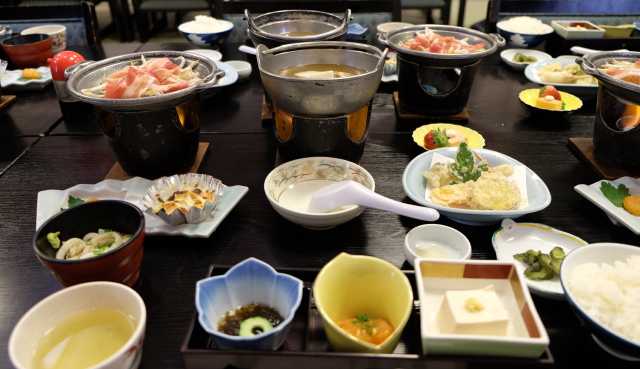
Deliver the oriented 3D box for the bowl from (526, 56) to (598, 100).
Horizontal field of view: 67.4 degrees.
[{"bbox_3d":[0.487,-0.211,0.965,0.170,0.038,0.170,-1,31,-2],"label":"bowl"}]

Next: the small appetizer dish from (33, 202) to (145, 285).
[{"bbox_3d":[-0.244,0.073,0.530,0.110,0.060,0.110,0,32,0],"label":"small appetizer dish"}]

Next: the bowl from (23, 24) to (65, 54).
[{"bbox_3d":[-0.693,-0.361,1.227,0.106,0.060,0.106,0,32,0],"label":"bowl"}]

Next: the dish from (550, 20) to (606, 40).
[{"bbox_3d":[0.634,-0.373,1.189,0.092,0.037,0.092,-1,31,-2],"label":"dish"}]

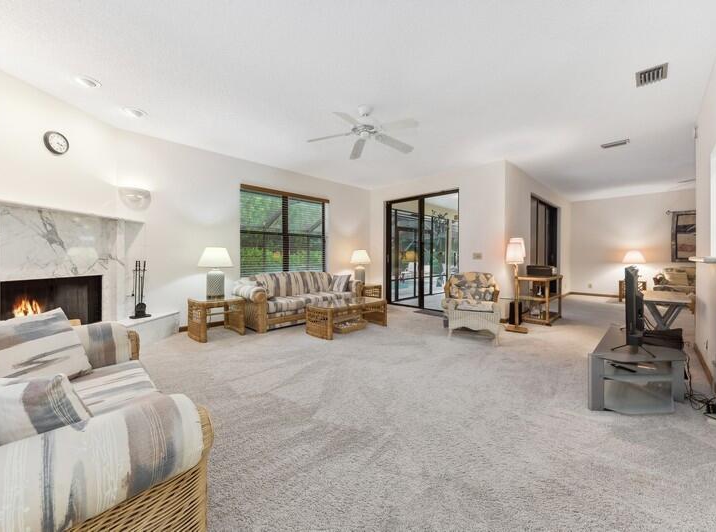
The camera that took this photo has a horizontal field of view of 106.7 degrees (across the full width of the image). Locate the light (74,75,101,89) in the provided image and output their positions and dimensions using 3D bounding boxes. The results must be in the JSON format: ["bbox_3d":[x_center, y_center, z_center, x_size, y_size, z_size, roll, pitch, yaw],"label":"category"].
[{"bbox_3d":[-2.543,-1.711,2.515,0.200,0.040,0.200,-2,2,-42],"label":"light"}]

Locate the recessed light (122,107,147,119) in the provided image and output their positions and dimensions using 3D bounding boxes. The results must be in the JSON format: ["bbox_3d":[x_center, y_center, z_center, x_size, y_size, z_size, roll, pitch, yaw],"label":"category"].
[{"bbox_3d":[-2.554,-1.747,3.058,0.210,0.035,0.210,-1,2,-42],"label":"recessed light"}]

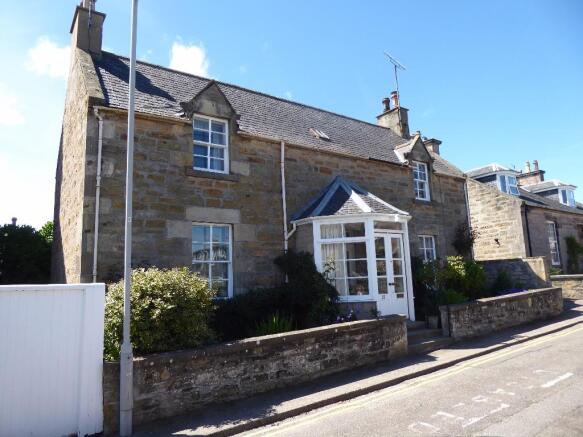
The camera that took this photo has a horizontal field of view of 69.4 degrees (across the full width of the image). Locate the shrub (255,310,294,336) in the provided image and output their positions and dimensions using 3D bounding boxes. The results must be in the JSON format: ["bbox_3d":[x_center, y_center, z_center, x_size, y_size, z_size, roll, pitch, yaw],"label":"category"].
[{"bbox_3d":[-0.258,1.795,7.051,0.700,0.550,0.500,5,-13,-34],"label":"shrub"}]

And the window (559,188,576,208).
[{"bbox_3d":[13.496,-1.027,20.711,1.350,1.000,0.400,5,-13,-34],"label":"window"}]

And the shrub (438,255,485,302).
[{"bbox_3d":[5.084,1.898,12.689,1.500,1.500,1.400,5,-13,-34],"label":"shrub"}]

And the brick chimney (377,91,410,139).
[{"bbox_3d":[4.635,-4.558,19.198,0.700,2.200,1.330,5,-13,-34],"label":"brick chimney"}]

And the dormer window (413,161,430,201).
[{"bbox_3d":[4.553,-1.335,14.917,0.850,1.400,0.150,5,-13,-34],"label":"dormer window"}]

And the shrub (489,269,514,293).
[{"bbox_3d":[7.321,2.226,14.616,0.900,1.000,0.800,5,-13,-34],"label":"shrub"}]

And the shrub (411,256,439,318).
[{"bbox_3d":[3.652,1.928,11.618,0.800,1.700,0.800,5,-13,-34],"label":"shrub"}]

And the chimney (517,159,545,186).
[{"bbox_3d":[14.176,-2.569,24.877,0.600,1.750,1.350,5,-13,-34],"label":"chimney"}]

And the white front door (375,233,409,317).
[{"bbox_3d":[2.610,1.421,10.716,1.150,2.100,0.080,5,-13,-34],"label":"white front door"}]

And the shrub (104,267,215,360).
[{"bbox_3d":[-1.870,1.331,5.964,1.550,1.300,1.400,5,-13,-34],"label":"shrub"}]

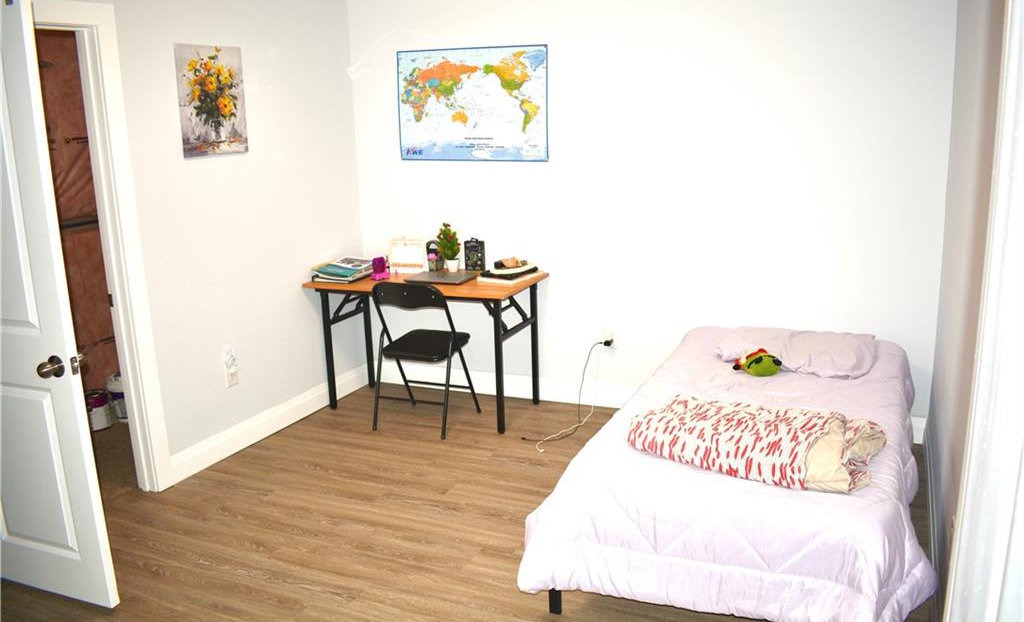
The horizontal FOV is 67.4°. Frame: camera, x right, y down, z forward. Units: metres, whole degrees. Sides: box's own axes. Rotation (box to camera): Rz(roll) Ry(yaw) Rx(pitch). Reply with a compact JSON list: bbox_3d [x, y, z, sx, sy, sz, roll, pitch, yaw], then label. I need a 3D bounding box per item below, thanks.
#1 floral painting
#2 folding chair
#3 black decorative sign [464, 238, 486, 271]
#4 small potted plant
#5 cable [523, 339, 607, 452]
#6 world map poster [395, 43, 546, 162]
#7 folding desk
[{"bbox_3d":[-1.384,-0.981,3.587,0.025,0.502,0.408,4,13,23],"label":"floral painting"},{"bbox_3d":[-0.476,0.219,4.189,0.447,0.808,0.484,4,13,23],"label":"folding chair"},{"bbox_3d":[-0.207,-0.316,4.391,0.106,0.186,0.037,2,13,17],"label":"black decorative sign"},{"bbox_3d":[-0.352,-0.359,4.360,0.135,0.261,0.135,-1,12,0],"label":"small potted plant"},{"bbox_3d":[0.268,0.435,4.093,0.298,0.402,0.730,4,13,23],"label":"cable"},{"bbox_3d":[-0.231,-1.166,4.357,0.936,0.614,0.015,4,13,23],"label":"world map poster"},{"bbox_3d":[-0.476,0.197,4.415,1.214,0.757,0.633,4,13,23],"label":"folding desk"}]

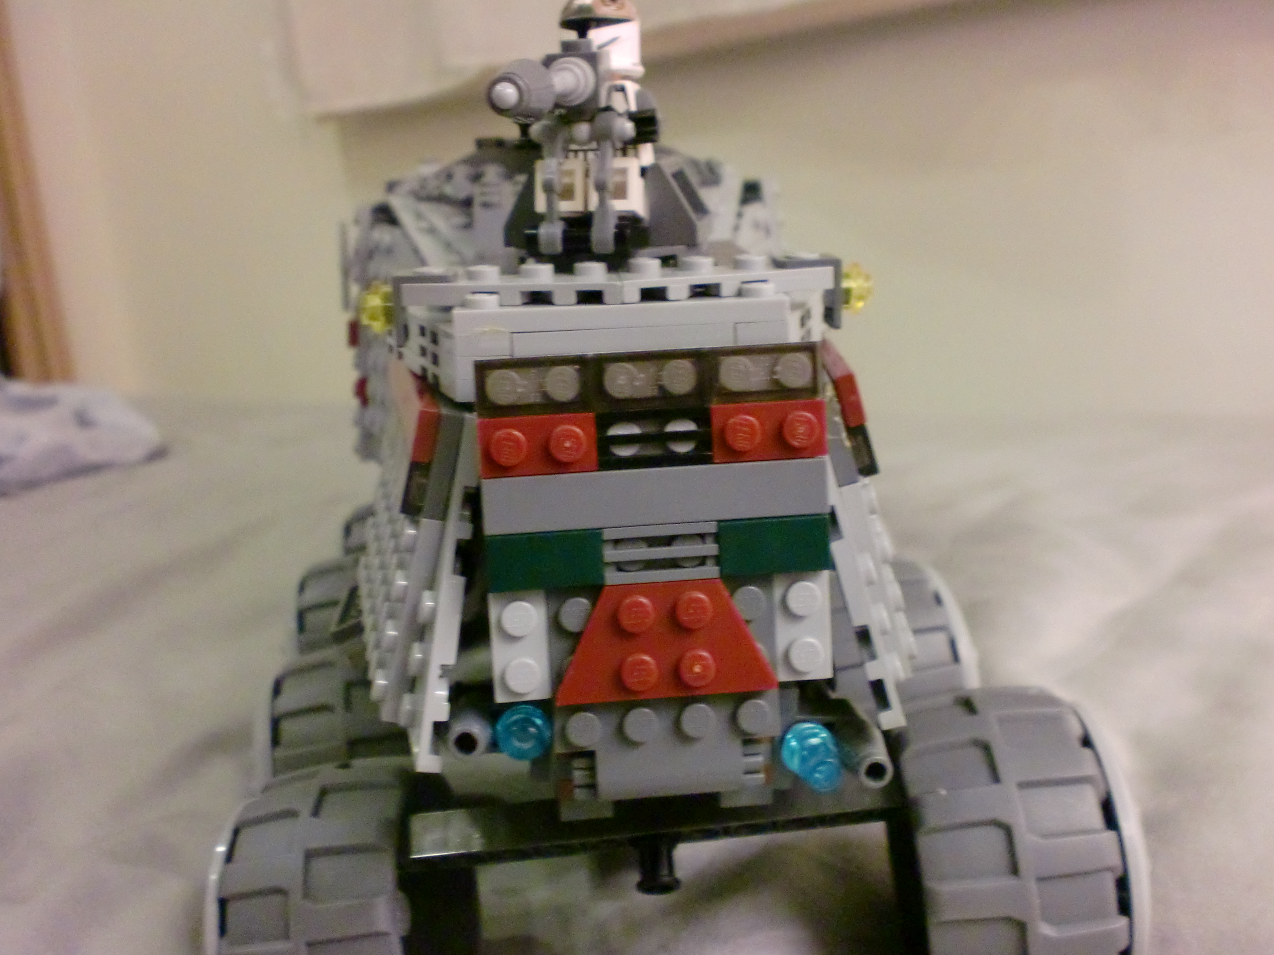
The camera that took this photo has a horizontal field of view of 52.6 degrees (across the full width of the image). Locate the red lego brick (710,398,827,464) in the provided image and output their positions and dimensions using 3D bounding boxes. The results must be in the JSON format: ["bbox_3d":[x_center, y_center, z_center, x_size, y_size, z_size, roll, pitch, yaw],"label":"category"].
[{"bbox_3d":[0.018,-0.006,0.179,0.016,0.008,0.005,-4,7,-4],"label":"red lego brick"}]

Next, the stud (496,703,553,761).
[{"bbox_3d":[-0.016,0.036,0.182,0.008,0.008,0.005,-3,-3,-5],"label":"stud"}]

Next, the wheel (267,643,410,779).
[{"bbox_3d":[-0.059,0.064,0.279,0.030,0.054,0.054,-8,15,-7],"label":"wheel"}]

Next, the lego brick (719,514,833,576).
[{"bbox_3d":[0.019,0.009,0.181,0.016,0.008,0.003,-3,4,-5],"label":"lego brick"}]

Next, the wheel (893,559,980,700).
[{"bbox_3d":[0.050,0.047,0.283,0.033,0.053,0.053,-3,12,-4],"label":"wheel"}]

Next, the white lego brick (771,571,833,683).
[{"bbox_3d":[0.024,0.021,0.184,0.008,0.016,0.005,-4,7,-4],"label":"white lego brick"}]

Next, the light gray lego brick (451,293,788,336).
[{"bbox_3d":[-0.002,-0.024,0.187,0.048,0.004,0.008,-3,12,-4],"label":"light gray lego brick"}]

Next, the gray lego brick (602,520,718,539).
[{"bbox_3d":[0.003,0.007,0.180,0.016,0.002,0.003,-4,7,-4],"label":"gray lego brick"}]

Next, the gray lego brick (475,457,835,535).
[{"bbox_3d":[0.003,0.003,0.179,0.048,0.008,0.003,-3,4,-5],"label":"gray lego brick"}]

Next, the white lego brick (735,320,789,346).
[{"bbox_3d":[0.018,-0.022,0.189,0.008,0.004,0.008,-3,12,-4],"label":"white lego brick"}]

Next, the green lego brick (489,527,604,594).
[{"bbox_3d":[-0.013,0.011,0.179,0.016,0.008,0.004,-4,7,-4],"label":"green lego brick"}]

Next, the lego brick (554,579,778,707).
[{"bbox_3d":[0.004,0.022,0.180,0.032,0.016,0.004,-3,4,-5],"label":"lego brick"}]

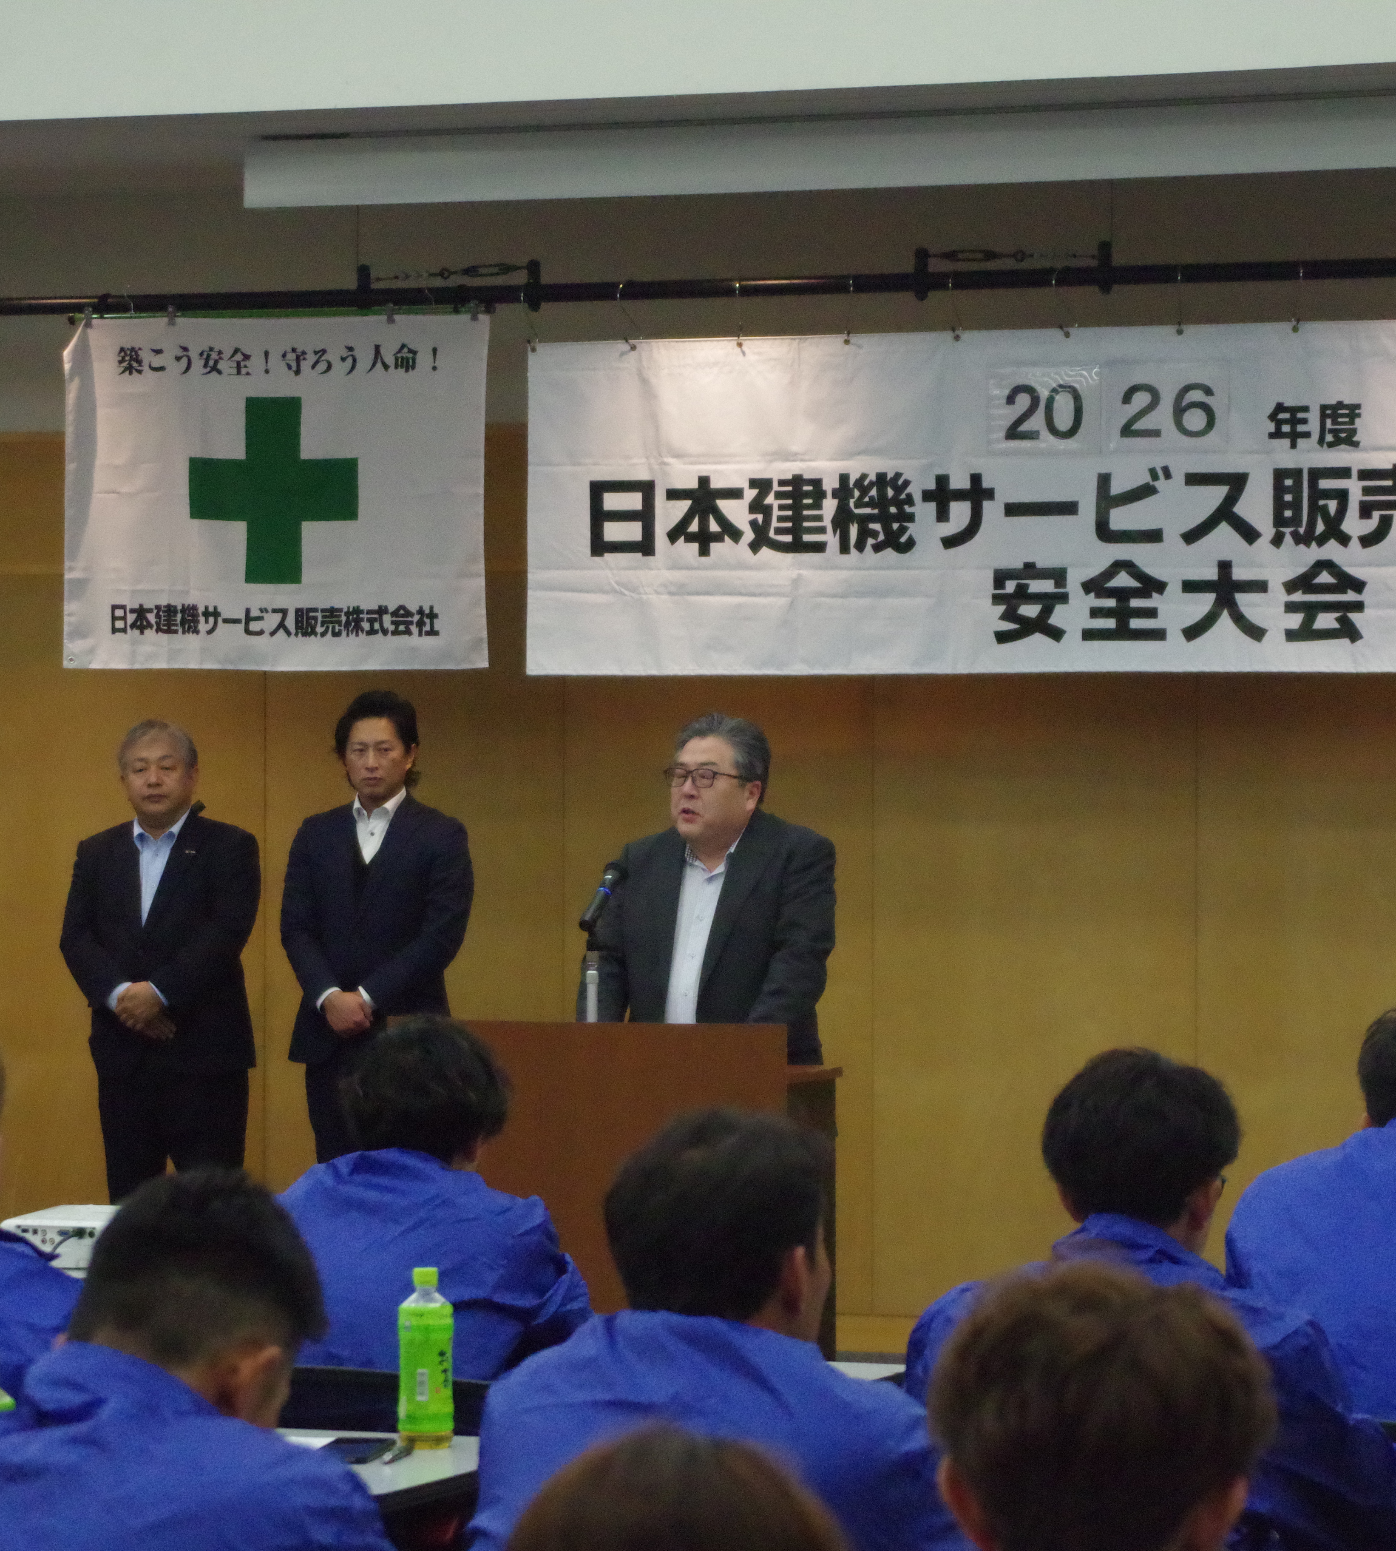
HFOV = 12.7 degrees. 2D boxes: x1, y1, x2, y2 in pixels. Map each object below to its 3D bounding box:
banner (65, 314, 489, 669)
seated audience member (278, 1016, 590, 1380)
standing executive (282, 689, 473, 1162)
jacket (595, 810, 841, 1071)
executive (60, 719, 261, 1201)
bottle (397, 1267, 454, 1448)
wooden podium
[{"bbox_3d":[-1.145,-0.754,16.755,1.257,0.939,0.040,0,0,23],"label":"banner"},{"bbox_3d":[-0.296,0.960,8.784,0.500,1.250,0.750,0,0,23],"label":"seated audience member"},{"bbox_3d":[-0.791,0.670,15.500,0.475,1.746,0.330,0,0,16],"label":"standing executive"},{"bbox_3d":[0.034,0.445,13.650,0.540,0.740,0.420,0,0,18],"label":"jacket"},{"bbox_3d":[-1.348,0.705,15.700,0.505,1.672,0.330,0,0,16],"label":"executive"},{"bbox_3d":[-0.347,0.745,8.000,0.070,0.222,0.070,0,0,0],"label":"bottle"},{"bbox_3d":[-0.157,1.039,13.371,0.920,1.035,0.420,0,0,23],"label":"wooden podium"}]

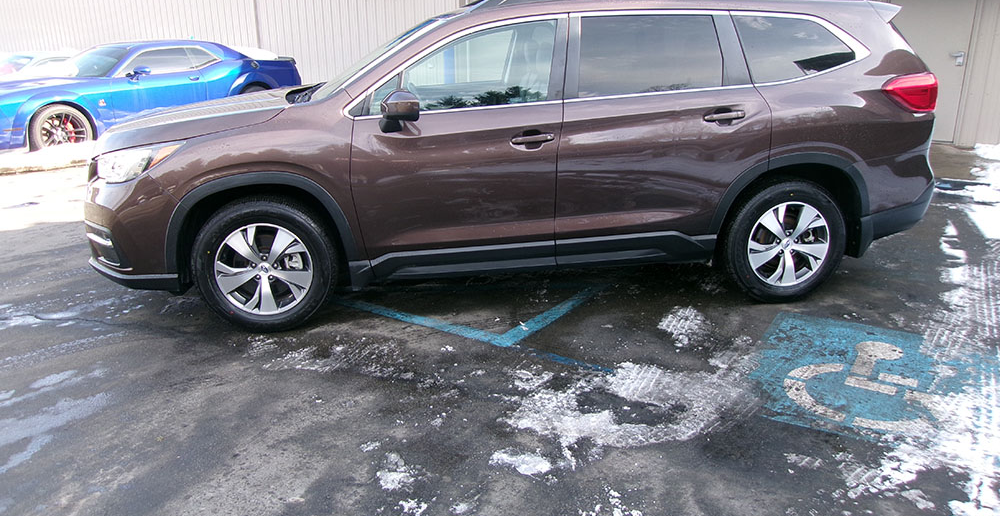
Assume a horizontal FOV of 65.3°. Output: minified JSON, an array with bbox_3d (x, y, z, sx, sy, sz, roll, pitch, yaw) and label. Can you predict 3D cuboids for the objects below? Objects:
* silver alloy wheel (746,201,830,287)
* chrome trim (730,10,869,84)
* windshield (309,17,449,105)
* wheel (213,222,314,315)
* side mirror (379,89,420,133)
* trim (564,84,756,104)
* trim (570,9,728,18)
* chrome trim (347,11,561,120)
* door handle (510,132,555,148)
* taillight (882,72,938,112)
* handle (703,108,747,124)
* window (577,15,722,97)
[{"bbox_3d":[1.628,-0.098,4.506,0.492,0.492,0.190,-3,17,-8],"label":"silver alloy wheel"},{"bbox_3d":[1.647,-1.144,4.255,0.810,0.415,0.075,-3,3,-8],"label":"chrome trim"},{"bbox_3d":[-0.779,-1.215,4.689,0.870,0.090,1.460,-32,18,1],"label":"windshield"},{"bbox_3d":[-1.228,0.038,4.110,0.494,0.494,0.200,-3,16,-8],"label":"wheel"},{"bbox_3d":[-0.494,-0.721,3.829,0.195,0.210,0.240,-3,16,-8],"label":"side mirror"},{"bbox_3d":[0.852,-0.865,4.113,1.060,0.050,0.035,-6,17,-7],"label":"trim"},{"bbox_3d":[0.801,-1.306,4.142,0.880,0.042,0.035,-3,17,-8],"label":"trim"},{"bbox_3d":[-0.223,-0.982,3.986,1.180,0.520,0.080,-3,-1,-5],"label":"chrome trim"},{"bbox_3d":[0.169,-0.615,4.031,0.228,0.050,0.055,-3,17,-8],"label":"door handle"},{"bbox_3d":[2.288,-0.938,4.412,0.440,0.240,0.270,-3,17,-8],"label":"taillight"},{"bbox_3d":[1.191,-0.752,4.146,0.228,0.050,0.055,-3,17,-8],"label":"handle"},{"bbox_3d":[0.791,-1.067,4.114,0.790,0.430,0.050,-3,-1,-8],"label":"window"}]

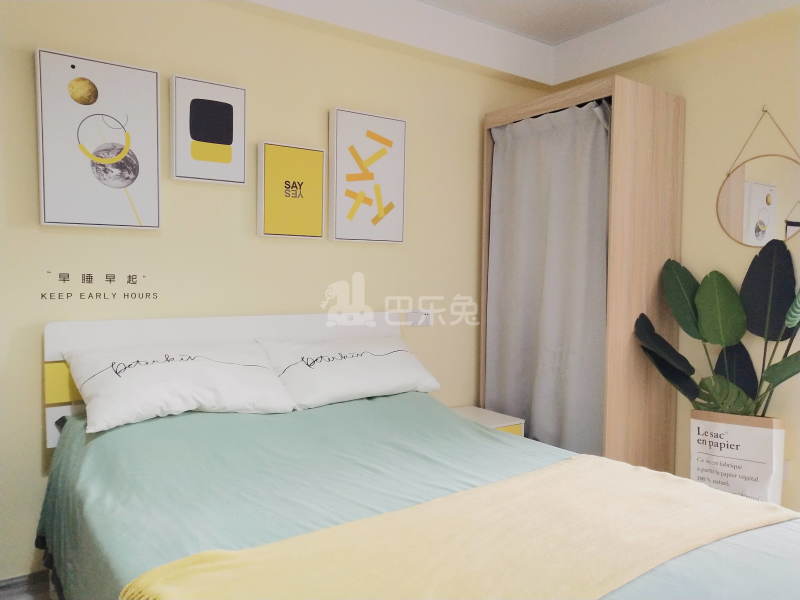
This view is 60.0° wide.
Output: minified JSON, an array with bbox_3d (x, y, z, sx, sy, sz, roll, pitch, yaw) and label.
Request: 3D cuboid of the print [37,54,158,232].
[{"bbox_3d":[-1.098,-0.569,2.549,0.412,0.602,0.040,-1,2,-36],"label":"print"}]

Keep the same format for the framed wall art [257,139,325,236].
[{"bbox_3d":[-0.468,-0.470,3.018,0.294,0.396,0.040,-1,2,-36],"label":"framed wall art"}]

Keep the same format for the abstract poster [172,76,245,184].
[{"bbox_3d":[-0.769,-0.670,2.788,0.301,0.394,0.040,-1,2,-36],"label":"abstract poster"}]

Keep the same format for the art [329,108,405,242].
[{"bbox_3d":[-0.147,-0.567,3.252,0.397,0.591,0.040,-1,2,-36],"label":"art"}]

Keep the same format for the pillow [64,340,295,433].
[{"bbox_3d":[-0.779,0.287,2.497,0.720,0.160,0.420,-1,31,-36],"label":"pillow"}]

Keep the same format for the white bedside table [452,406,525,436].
[{"bbox_3d":[0.329,0.785,3.445,0.410,0.406,0.395,-1,2,-36],"label":"white bedside table"}]

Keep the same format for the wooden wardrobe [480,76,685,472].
[{"bbox_3d":[0.903,0.002,3.559,0.549,1.980,0.812,-1,2,-36],"label":"wooden wardrobe"}]

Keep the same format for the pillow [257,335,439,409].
[{"bbox_3d":[-0.220,0.275,2.953,0.720,0.160,0.420,-1,31,-36],"label":"pillow"}]

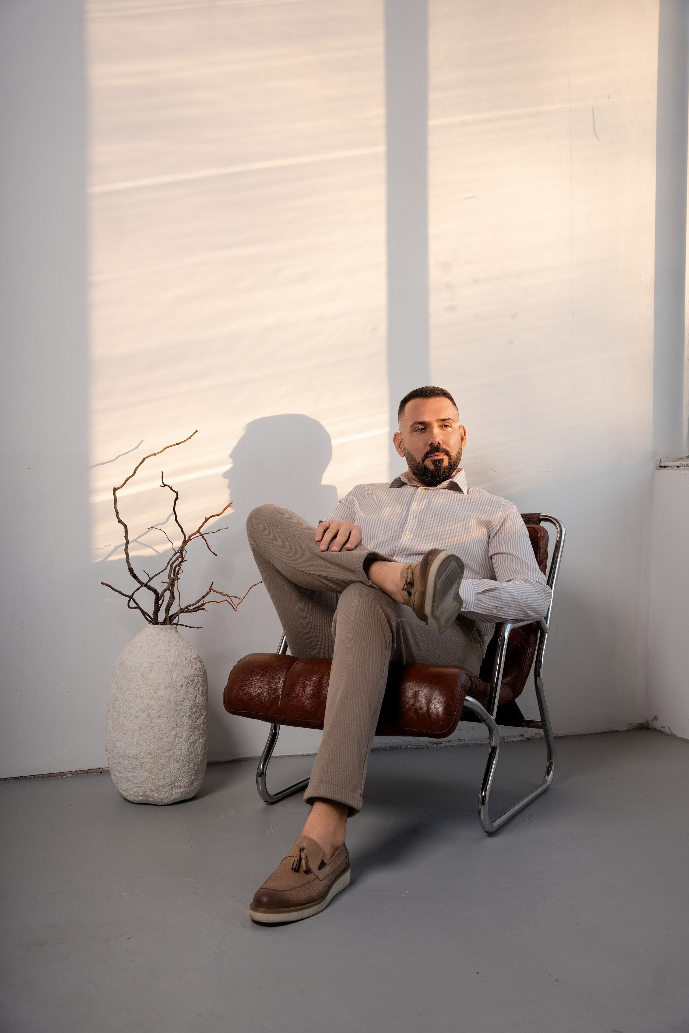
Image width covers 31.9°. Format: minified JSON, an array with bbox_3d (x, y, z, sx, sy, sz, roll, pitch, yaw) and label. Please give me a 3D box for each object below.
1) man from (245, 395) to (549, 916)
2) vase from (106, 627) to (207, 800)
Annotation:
[{"bbox_3d":[0.033,0.209,2.825,0.651,1.069,1.213,1,3,25],"label":"man"},{"bbox_3d":[-0.488,0.507,3.135,0.267,0.446,0.267,0,3,0],"label":"vase"}]

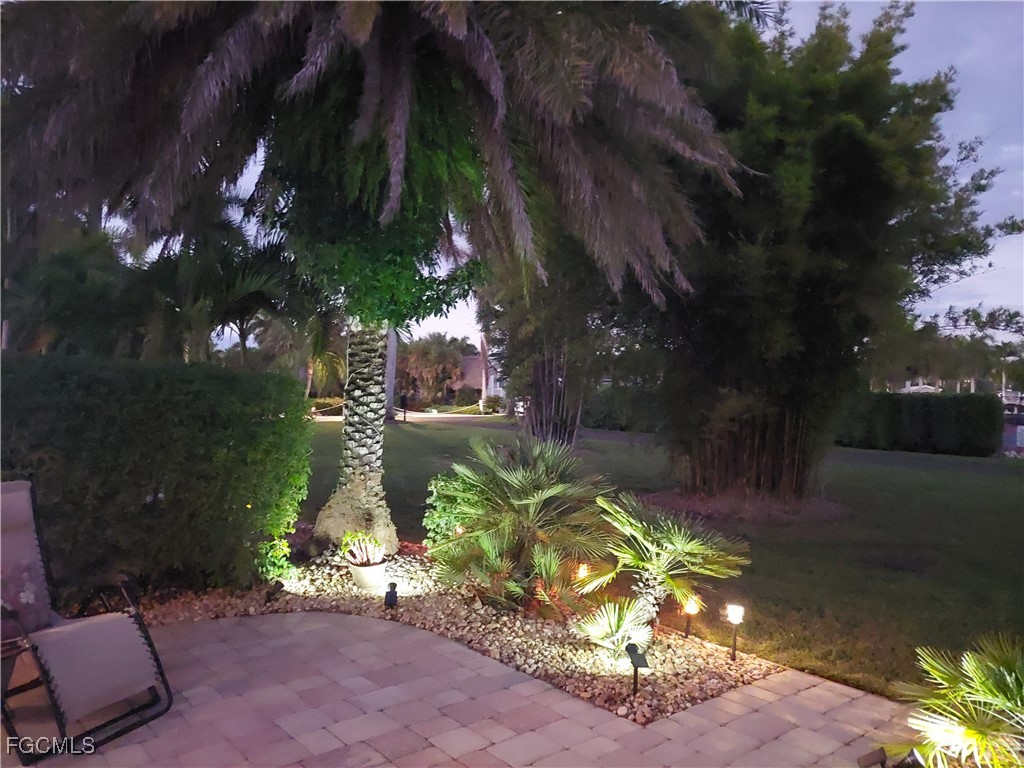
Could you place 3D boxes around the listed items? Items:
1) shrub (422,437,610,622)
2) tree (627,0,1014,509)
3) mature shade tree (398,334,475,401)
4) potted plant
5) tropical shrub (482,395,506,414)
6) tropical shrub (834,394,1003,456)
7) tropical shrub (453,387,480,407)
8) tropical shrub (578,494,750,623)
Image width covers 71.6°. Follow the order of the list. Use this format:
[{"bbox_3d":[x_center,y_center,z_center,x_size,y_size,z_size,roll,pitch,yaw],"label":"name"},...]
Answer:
[{"bbox_3d":[0.053,1.162,5.750,1.500,1.420,1.400,0,-1,0],"label":"shrub"},{"bbox_3d":[5.335,-2.345,12.200,6.400,8.400,5.600,0,-1,0],"label":"tree"},{"bbox_3d":[-5.561,-1.082,53.000,5.600,5.200,5.000,0,-1,0],"label":"mature shade tree"},{"bbox_3d":[-1.224,1.471,5.850,0.380,0.480,0.370,0,-1,0],"label":"potted plant"},{"bbox_3d":[-1.109,1.299,45.000,1.550,1.300,1.400,0,-1,0],"label":"tropical shrub"},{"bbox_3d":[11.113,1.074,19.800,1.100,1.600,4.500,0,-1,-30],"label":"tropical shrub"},{"bbox_3d":[-3.134,0.880,50.000,1.800,1.450,1.600,0,-1,0],"label":"tropical shrub"},{"bbox_3d":[1.078,1.241,5.050,1.220,0.900,1.100,0,-1,0],"label":"tropical shrub"}]

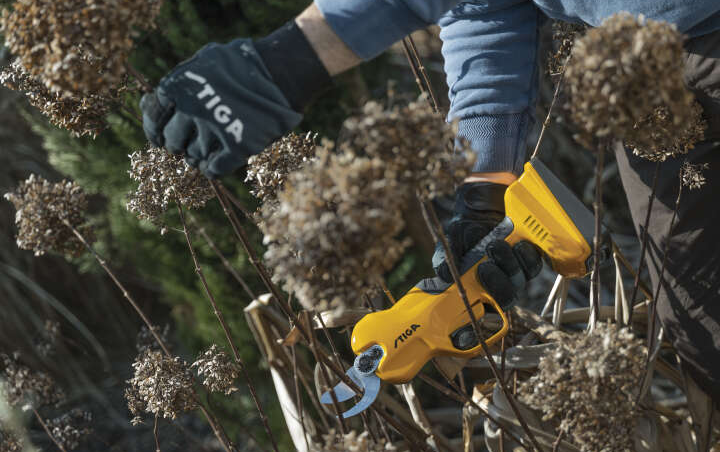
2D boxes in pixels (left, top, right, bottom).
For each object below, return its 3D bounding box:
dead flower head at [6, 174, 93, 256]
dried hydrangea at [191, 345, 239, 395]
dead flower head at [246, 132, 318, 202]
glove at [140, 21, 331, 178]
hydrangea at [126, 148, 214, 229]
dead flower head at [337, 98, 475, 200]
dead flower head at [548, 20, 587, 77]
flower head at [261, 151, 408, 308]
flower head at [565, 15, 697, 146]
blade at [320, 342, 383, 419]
[{"bbox_3d":[-0.322,-0.011,1.860,0.090,0.085,0.087,-17,1,0],"label":"dead flower head"},{"bbox_3d":[-0.145,0.143,1.800,0.048,0.049,0.047,0,13,0],"label":"dried hydrangea"},{"bbox_3d":[-0.074,-0.054,1.790,0.082,0.078,0.080,0,13,0],"label":"dead flower head"},{"bbox_3d":[-0.121,-0.121,1.720,0.185,0.120,0.105,-29,6,-6],"label":"glove"},{"bbox_3d":[-0.189,-0.039,1.790,0.088,0.084,0.085,0,13,0],"label":"hydrangea"},{"bbox_3d":[0.039,-0.063,1.530,0.115,0.092,0.112,0,13,0],"label":"dead flower head"},{"bbox_3d":[0.220,-0.185,1.880,0.050,0.058,0.050,0,13,0],"label":"dead flower head"},{"bbox_3d":[-0.021,0.004,1.460,0.120,0.127,0.120,0,13,0],"label":"flower head"},{"bbox_3d":[0.228,-0.123,1.520,0.108,0.113,0.108,0,13,0],"label":"flower head"},{"bbox_3d":[-0.003,0.151,1.770,0.042,0.083,0.016,33,-3,0],"label":"blade"}]

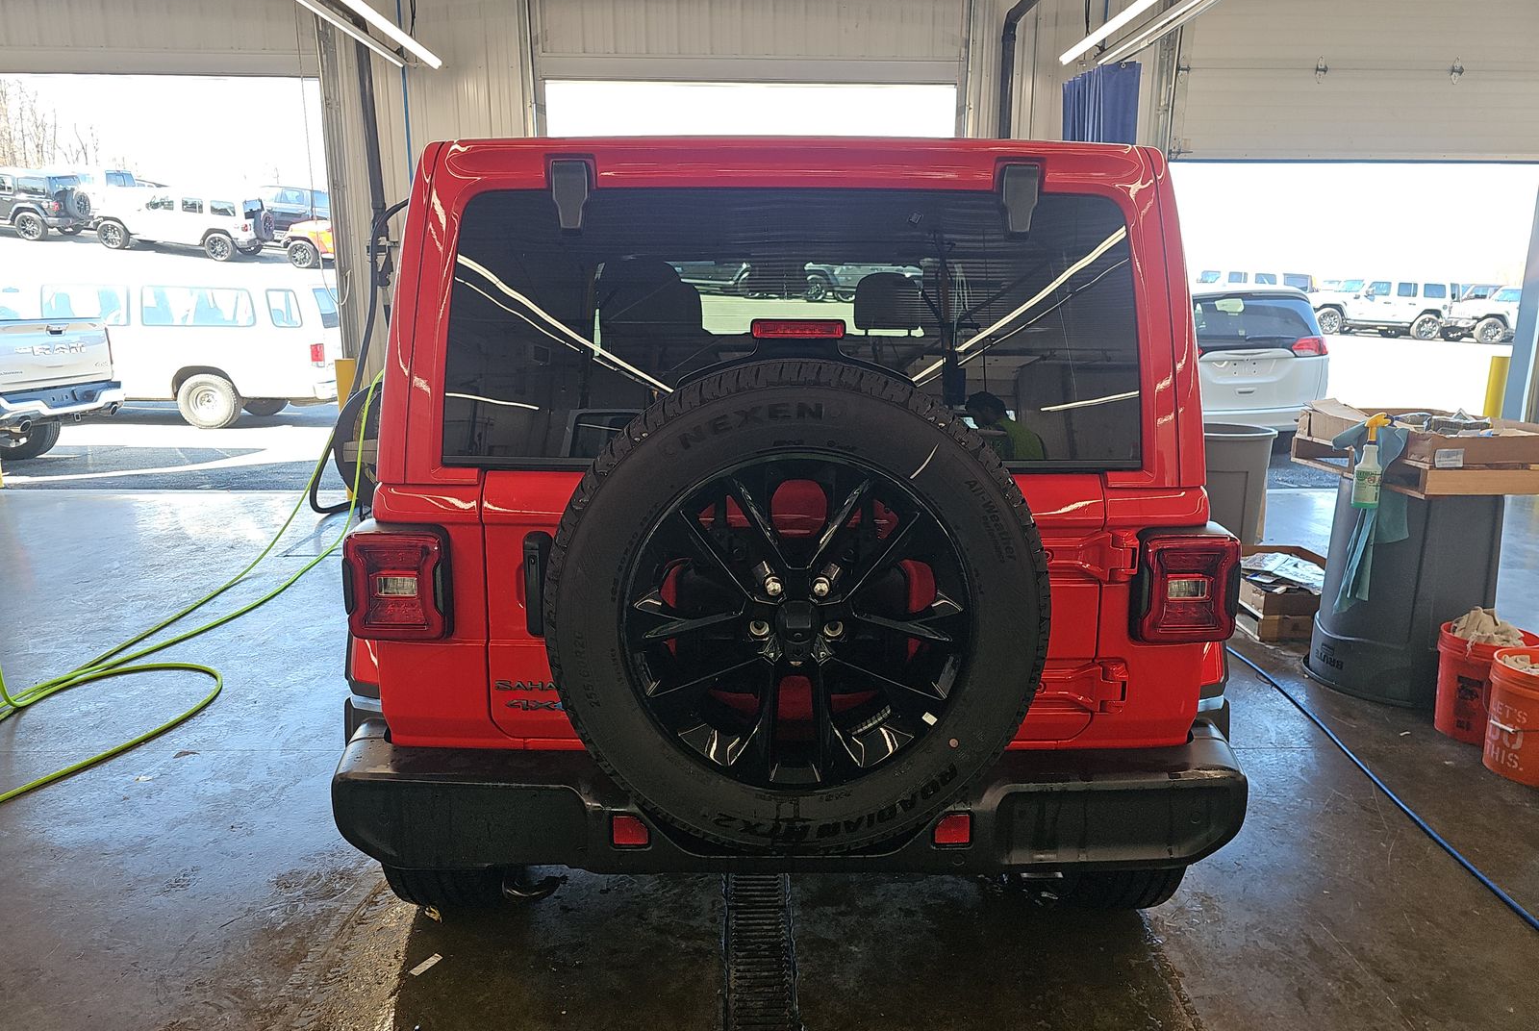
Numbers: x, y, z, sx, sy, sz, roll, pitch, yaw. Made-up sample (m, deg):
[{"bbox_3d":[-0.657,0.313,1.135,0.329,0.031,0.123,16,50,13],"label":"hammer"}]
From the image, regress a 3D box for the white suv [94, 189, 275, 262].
[{"bbox_3d":[-16.846,-8.460,29.402,4.750,1.850,1.890,6,18,-1],"label":"white suv"}]

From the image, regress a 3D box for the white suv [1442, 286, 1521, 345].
[{"bbox_3d":[24.089,-6.333,32.674,4.750,1.850,1.890,3,13,-2],"label":"white suv"}]

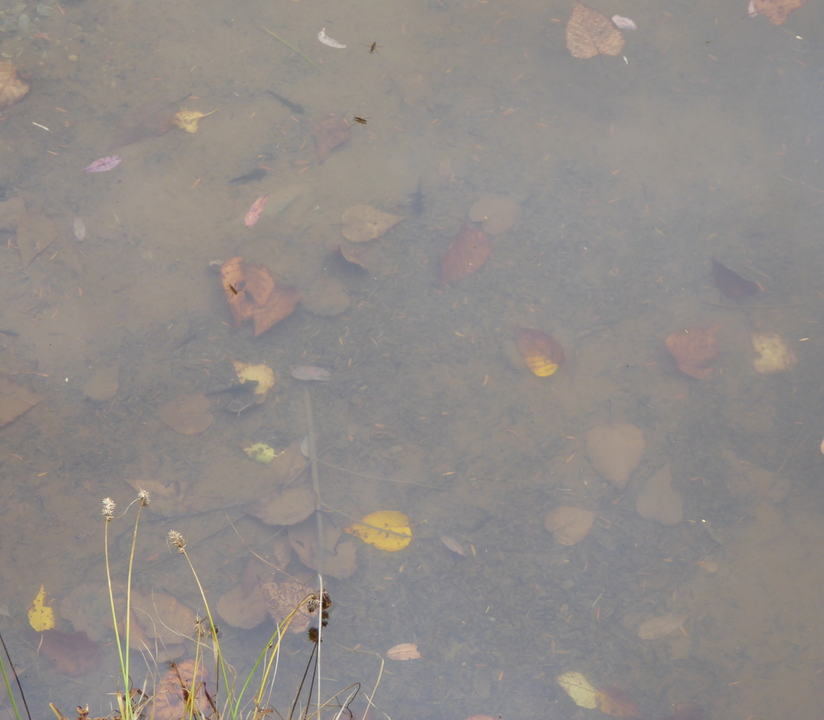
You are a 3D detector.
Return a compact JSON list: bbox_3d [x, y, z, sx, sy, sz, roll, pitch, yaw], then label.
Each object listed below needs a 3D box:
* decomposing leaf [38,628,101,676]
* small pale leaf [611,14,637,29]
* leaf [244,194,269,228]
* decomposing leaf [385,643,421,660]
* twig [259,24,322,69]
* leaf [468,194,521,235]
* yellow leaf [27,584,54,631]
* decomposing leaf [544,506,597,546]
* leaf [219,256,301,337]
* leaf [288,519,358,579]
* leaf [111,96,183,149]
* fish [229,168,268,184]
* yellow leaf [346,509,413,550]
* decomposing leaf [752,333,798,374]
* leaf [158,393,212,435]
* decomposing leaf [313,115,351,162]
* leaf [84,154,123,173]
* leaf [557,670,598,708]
[{"bbox_3d":[-0.366,0.309,2.338,0.079,0.014,0.050,27,58,18],"label":"decomposing leaf"},{"bbox_3d":[0.243,-0.384,2.500,0.032,0.004,0.019,21,55,16],"label":"small pale leaf"},{"bbox_3d":[-0.190,-0.185,2.655,0.019,0.008,0.060,15,51,13],"label":"leaf"},{"bbox_3d":[-0.007,0.278,2.092,0.034,0.006,0.018,0,50,0],"label":"decomposing leaf"},{"bbox_3d":[-0.158,-0.402,2.823,0.117,0.005,0.005,37,62,24],"label":"twig"},{"bbox_3d":[0.103,-0.181,2.697,0.063,0.008,0.062,-20,57,-14],"label":"leaf"},{"bbox_3d":[-0.379,0.255,2.246,0.027,0.008,0.056,-4,52,-3],"label":"yellow leaf"},{"bbox_3d":[0.167,0.168,2.249,0.055,0.008,0.049,-22,53,-18],"label":"decomposing leaf"},{"bbox_3d":[-0.181,-0.077,2.610,0.097,0.028,0.117,-2,54,-1],"label":"leaf"},{"bbox_3d":[-0.086,0.193,2.227,0.050,0.010,0.078,-21,53,-17],"label":"leaf"},{"bbox_3d":[-0.332,-0.301,2.752,0.121,0.015,0.051,-25,53,-20],"label":"leaf"},{"bbox_3d":[-0.195,-0.217,2.615,0.048,0.008,0.015,-18,54,-13],"label":"fish"},{"bbox_3d":[-0.036,0.180,2.304,0.071,0.008,0.051,-1,52,-1],"label":"yellow leaf"},{"bbox_3d":[0.395,-0.007,2.396,0.047,0.008,0.059,-2,50,-2],"label":"decomposing leaf"},{"bbox_3d":[-0.246,0.061,2.397,0.059,0.008,0.053,-9,53,-7],"label":"leaf"},{"bbox_3d":[-0.105,-0.278,2.765,0.045,0.013,0.081,15,55,11],"label":"decomposing leaf"},{"bbox_3d":[-0.381,-0.244,2.707,0.051,0.008,0.021,-28,55,-22],"label":"leaf"},{"bbox_3d":[0.170,0.330,2.208,0.025,0.008,0.049,-30,55,-23],"label":"leaf"}]

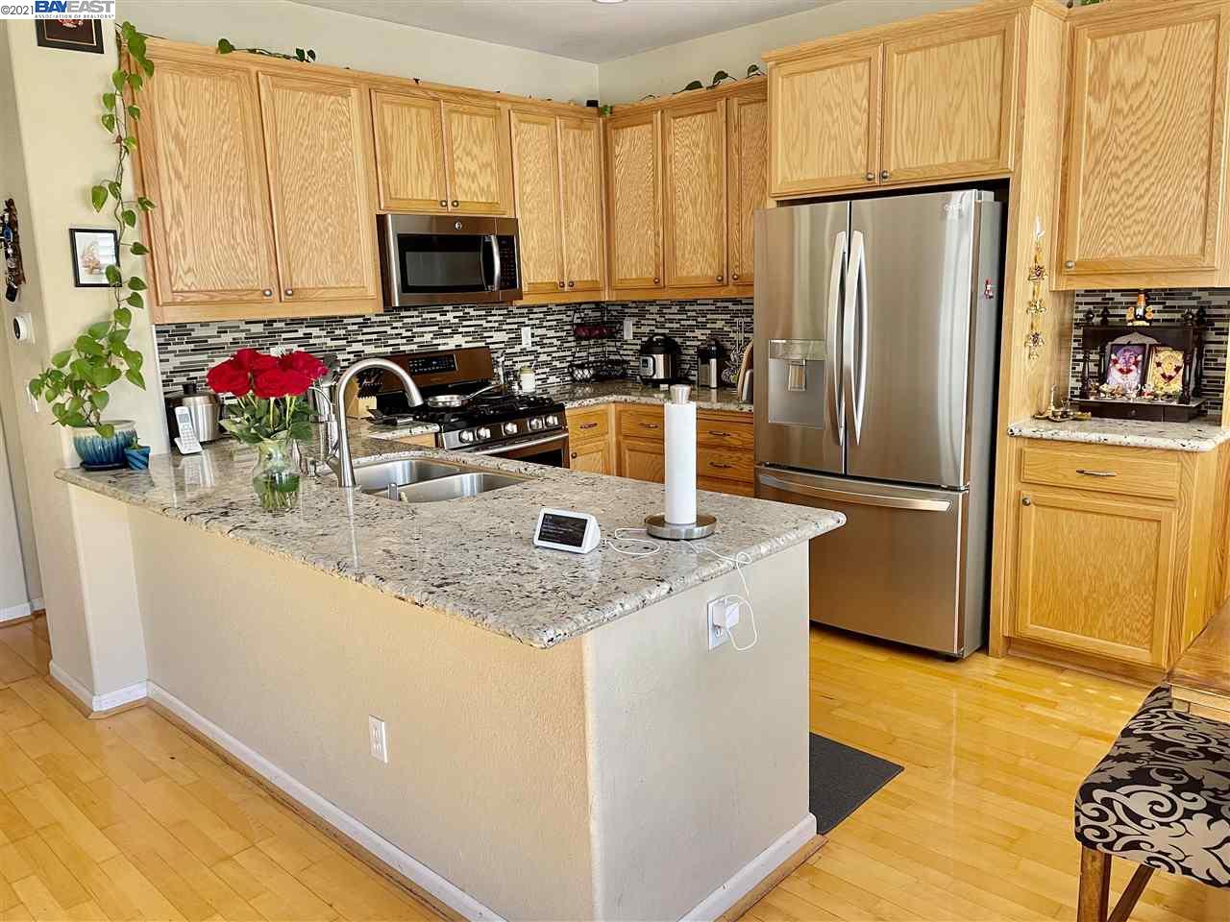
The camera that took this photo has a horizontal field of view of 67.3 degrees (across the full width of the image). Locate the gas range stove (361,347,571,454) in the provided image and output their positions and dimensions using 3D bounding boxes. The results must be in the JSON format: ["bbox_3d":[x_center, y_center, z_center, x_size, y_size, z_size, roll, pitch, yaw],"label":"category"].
[{"bbox_3d":[-0.684,0.080,4.470,0.690,1.180,0.762,8,15,42],"label":"gas range stove"}]

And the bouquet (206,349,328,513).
[{"bbox_3d":[-0.966,-0.090,2.590,0.310,0.421,0.280,-6,12,-20],"label":"bouquet"}]

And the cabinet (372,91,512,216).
[{"bbox_3d":[-0.883,-1.416,4.312,0.338,0.560,0.760,8,15,42],"label":"cabinet"}]

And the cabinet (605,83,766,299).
[{"bbox_3d":[0.495,-1.327,4.704,1.250,0.977,0.338,8,15,42],"label":"cabinet"}]

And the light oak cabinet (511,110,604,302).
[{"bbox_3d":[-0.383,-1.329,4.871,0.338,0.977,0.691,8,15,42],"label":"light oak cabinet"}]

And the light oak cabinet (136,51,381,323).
[{"bbox_3d":[-1.468,-1.070,3.728,0.338,0.977,0.984,8,15,42],"label":"light oak cabinet"}]

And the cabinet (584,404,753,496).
[{"bbox_3d":[0.552,0.134,4.770,0.950,0.876,0.640,8,15,42],"label":"cabinet"}]

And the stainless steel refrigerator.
[{"bbox_3d":[1.185,-0.176,3.896,0.908,1.775,0.830,8,15,42],"label":"stainless steel refrigerator"}]

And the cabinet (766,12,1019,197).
[{"bbox_3d":[1.236,-1.394,3.788,1.048,0.578,0.620,8,15,42],"label":"cabinet"}]

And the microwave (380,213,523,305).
[{"bbox_3d":[-0.844,-0.938,4.383,0.400,0.407,0.760,8,15,42],"label":"microwave"}]

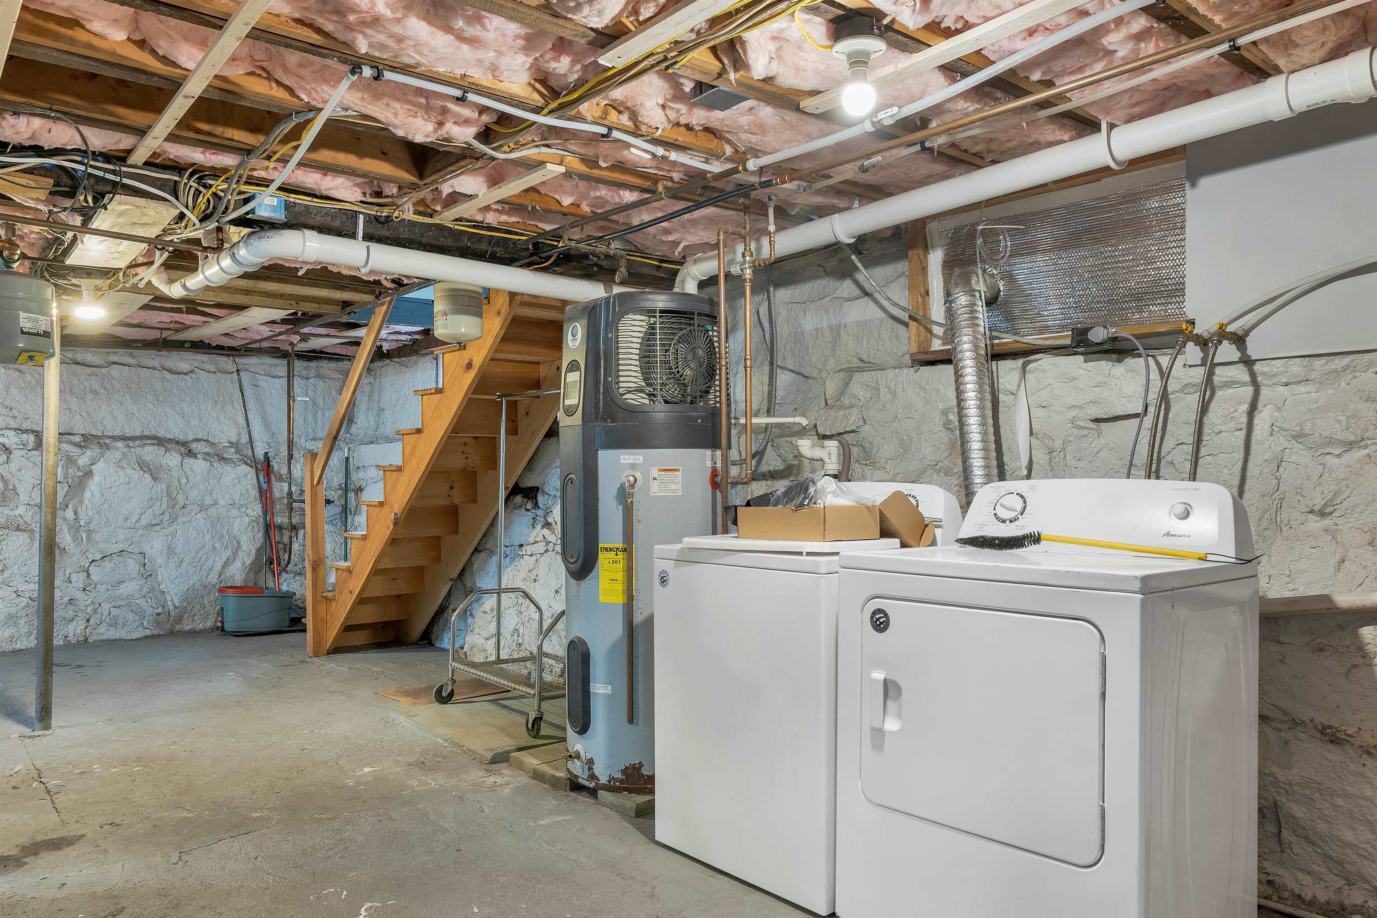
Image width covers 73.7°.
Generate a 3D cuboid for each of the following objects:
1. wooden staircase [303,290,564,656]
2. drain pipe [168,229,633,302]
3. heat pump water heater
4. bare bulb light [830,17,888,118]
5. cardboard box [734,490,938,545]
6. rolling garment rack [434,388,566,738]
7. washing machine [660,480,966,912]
[{"bbox_3d":[-1.467,0.160,5.520,0.740,2.250,2.500,1,-2,-42],"label":"wooden staircase"},{"bbox_3d":[-1.100,-0.672,3.760,1.500,0.140,1.080,1,-2,-42],"label":"drain pipe"},{"bbox_3d":[-0.170,0.295,3.430,0.670,1.715,0.620,0,-1,0],"label":"heat pump water heater"},{"bbox_3d":[0.352,-0.810,1.900,0.115,0.195,0.115,0,-1,0],"label":"bare bulb light"},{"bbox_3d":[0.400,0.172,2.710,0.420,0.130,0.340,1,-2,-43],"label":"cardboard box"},{"bbox_3d":[-0.720,0.425,4.320,0.520,1.520,0.900,1,-2,-40],"label":"rolling garment rack"},{"bbox_3d":[0.370,0.620,2.795,0.665,1.090,0.690,1,-2,-42],"label":"washing machine"}]

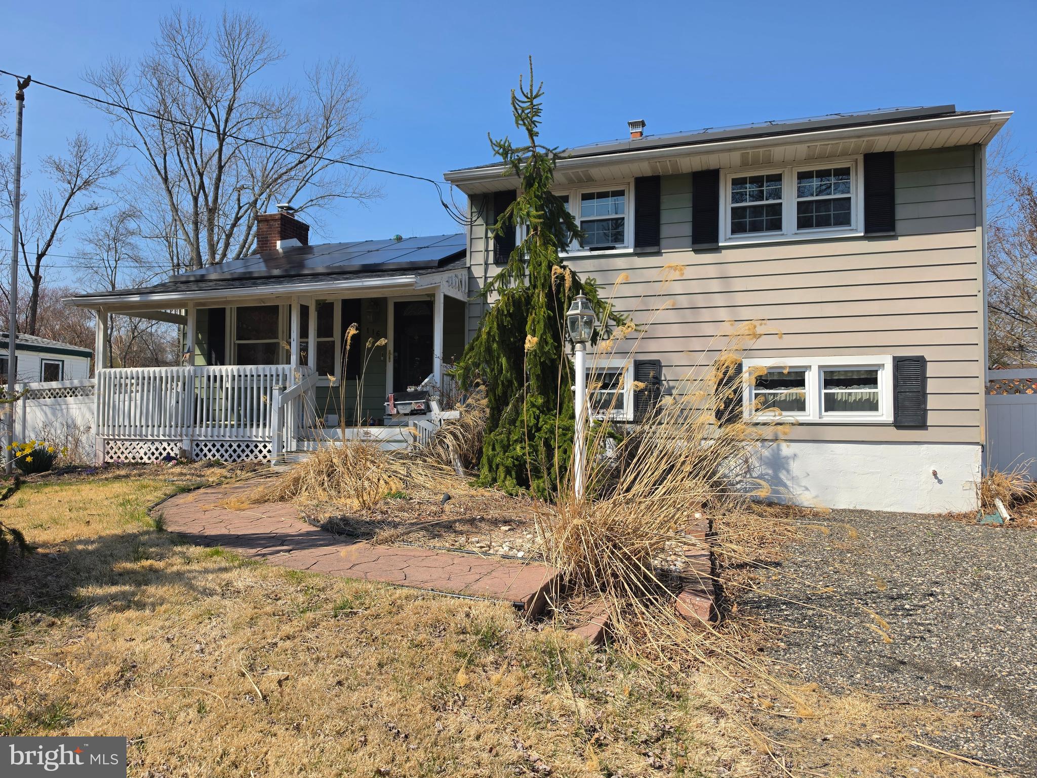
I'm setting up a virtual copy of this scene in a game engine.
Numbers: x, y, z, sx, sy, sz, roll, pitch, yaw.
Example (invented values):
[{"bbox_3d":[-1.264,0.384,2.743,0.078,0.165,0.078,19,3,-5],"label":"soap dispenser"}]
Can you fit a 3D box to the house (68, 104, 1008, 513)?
[{"bbox_3d":[0.484,-1.412,13.561,13.500,6.150,9.200,0,-2,17],"label":"house"}]

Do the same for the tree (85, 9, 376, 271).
[{"bbox_3d":[-10.420,-6.048,25.000,10.500,15.800,10.000,0,-2,17],"label":"tree"}]

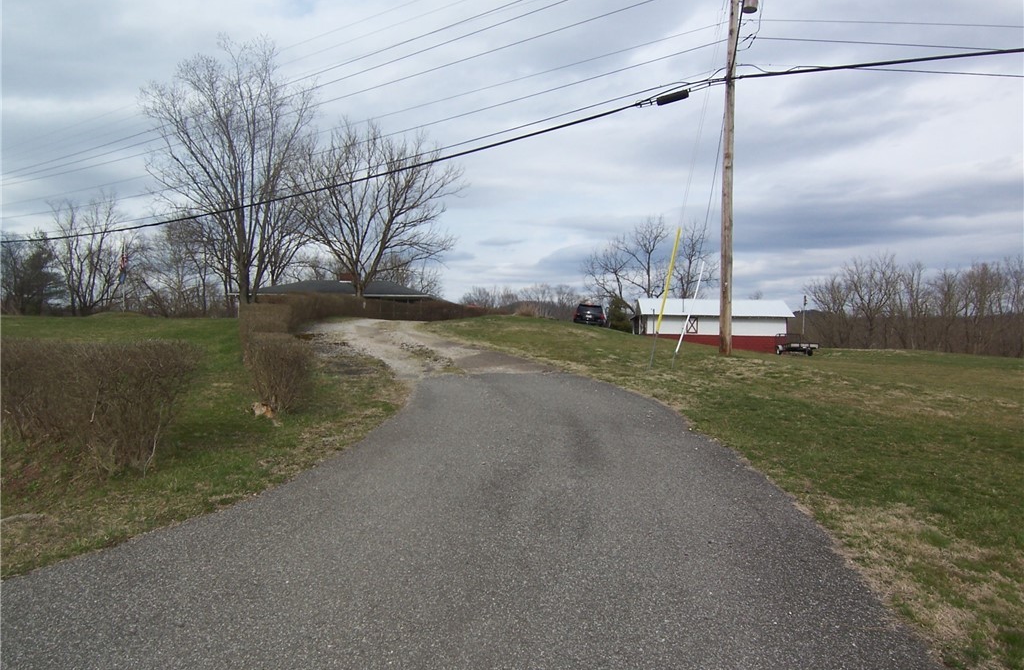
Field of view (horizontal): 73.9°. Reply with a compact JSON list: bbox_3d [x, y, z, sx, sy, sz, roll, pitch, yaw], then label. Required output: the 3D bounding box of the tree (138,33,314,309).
[{"bbox_3d":[-17.500,-9.846,42.000,10.864,17.284,9.500,1,1,0],"label":"tree"}]

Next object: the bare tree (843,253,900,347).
[{"bbox_3d":[43.326,-4.098,82.000,6.990,11.449,6.500,1,1,0],"label":"bare tree"}]

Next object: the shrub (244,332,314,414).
[{"bbox_3d":[-3.075,0.496,9.000,0.898,1.085,0.950,1,1,0],"label":"shrub"}]

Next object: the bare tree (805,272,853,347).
[{"bbox_3d":[38.144,-3.013,82.000,5.785,9.280,5.500,1,1,0],"label":"bare tree"}]

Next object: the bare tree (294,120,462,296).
[{"bbox_3d":[-8.044,-7.020,41.000,10.123,11.931,9.000,1,1,0],"label":"bare tree"}]

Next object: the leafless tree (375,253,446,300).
[{"bbox_3d":[-10.442,-5.196,70.000,6.996,6.790,6.000,1,1,0],"label":"leafless tree"}]

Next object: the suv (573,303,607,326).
[{"bbox_3d":[5.573,-1.235,48.000,2.000,1.780,4.950,4,1,0],"label":"suv"}]

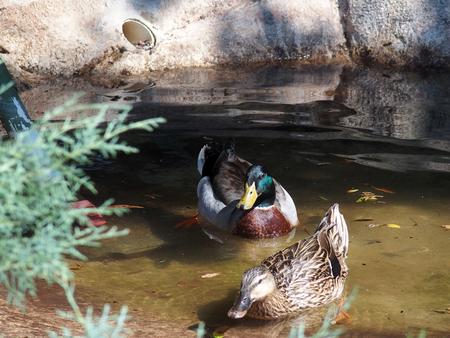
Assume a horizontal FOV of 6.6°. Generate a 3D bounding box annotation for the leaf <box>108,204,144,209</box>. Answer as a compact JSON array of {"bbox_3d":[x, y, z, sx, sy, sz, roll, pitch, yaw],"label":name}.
[{"bbox_3d":[-0.165,0.063,6.556,0.062,0.005,0.013,1,15,5],"label":"leaf"}]

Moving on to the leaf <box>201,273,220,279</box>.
[{"bbox_3d":[-0.022,0.168,6.165,0.034,0.005,0.012,-7,16,-24],"label":"leaf"}]

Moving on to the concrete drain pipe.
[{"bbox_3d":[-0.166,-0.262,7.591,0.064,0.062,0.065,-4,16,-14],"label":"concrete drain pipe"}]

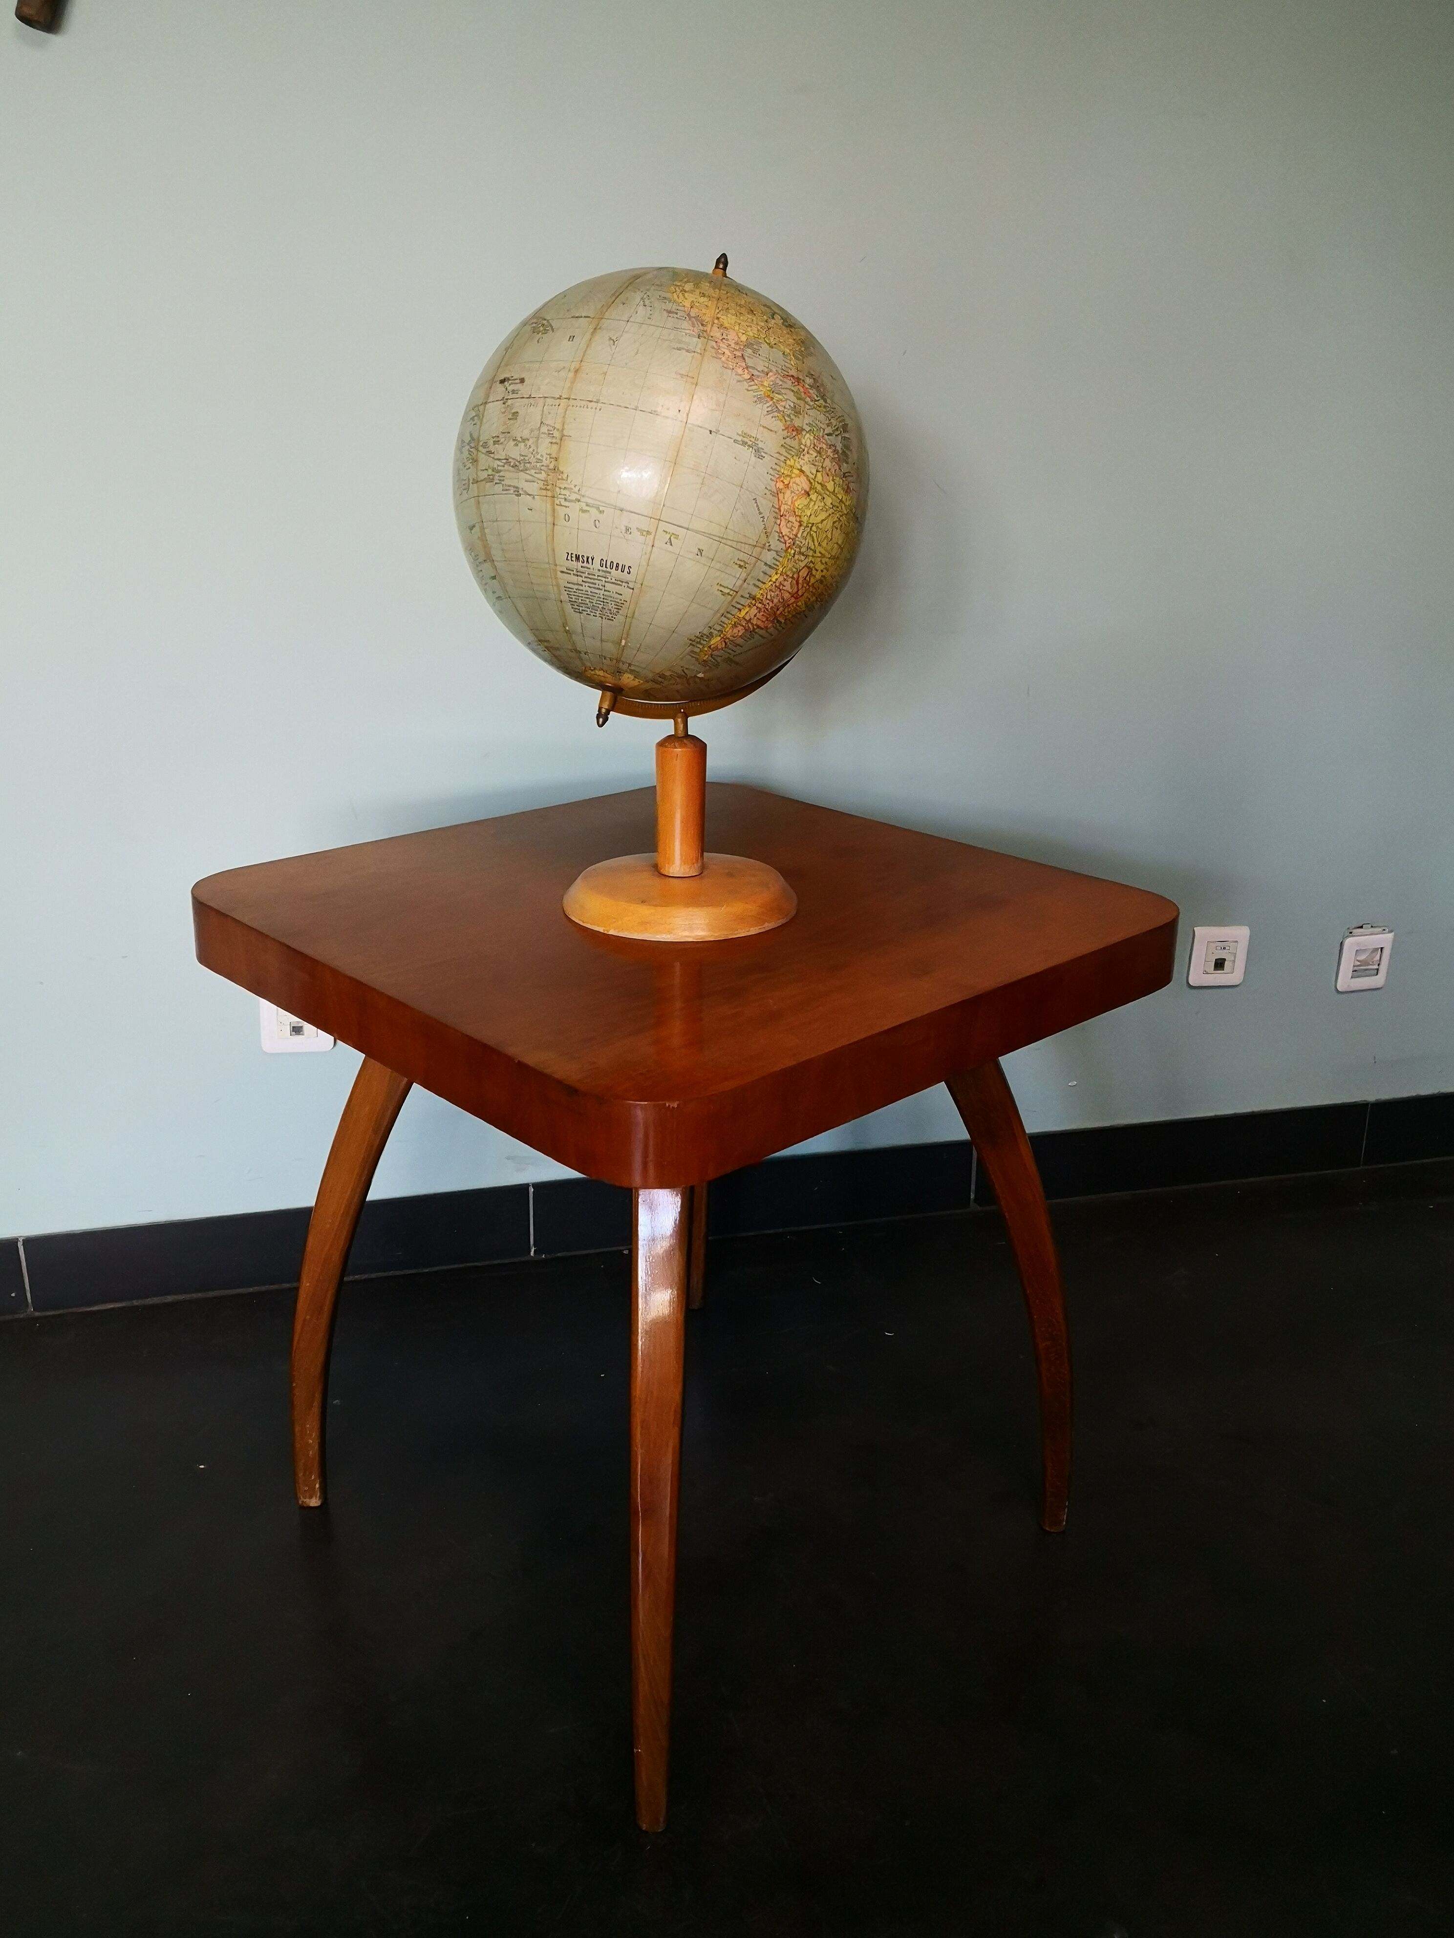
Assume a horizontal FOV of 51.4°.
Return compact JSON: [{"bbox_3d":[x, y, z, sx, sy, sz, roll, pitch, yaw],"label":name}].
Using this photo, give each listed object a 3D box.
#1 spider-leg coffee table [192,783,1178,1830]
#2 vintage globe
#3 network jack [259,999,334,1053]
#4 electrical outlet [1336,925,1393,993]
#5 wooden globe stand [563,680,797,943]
[{"bbox_3d":[-0.041,0.236,1.405,0.634,0.640,0.634,-17,27,-40],"label":"spider-leg coffee table"},{"bbox_3d":[-0.050,-0.364,1.158,0.317,0.317,0.317,1,20,0],"label":"vintage globe"},{"bbox_3d":[-0.503,0.060,1.769,0.081,0.081,0.014,-4,20,-13],"label":"network jack"},{"bbox_3d":[0.884,-0.015,2.089,0.080,0.096,0.020,-4,20,-13],"label":"electrical outlet"},{"bbox_3d":[-0.037,-0.131,1.236,0.194,0.166,0.194,1,20,0],"label":"wooden globe stand"}]

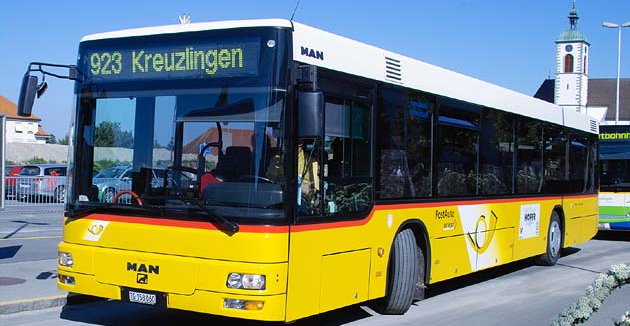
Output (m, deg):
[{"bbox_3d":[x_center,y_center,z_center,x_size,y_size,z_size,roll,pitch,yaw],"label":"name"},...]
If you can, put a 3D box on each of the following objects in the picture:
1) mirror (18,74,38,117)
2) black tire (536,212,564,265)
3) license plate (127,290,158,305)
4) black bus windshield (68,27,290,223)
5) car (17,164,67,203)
[{"bbox_3d":[-2.727,-0.632,7.316,0.120,0.385,0.200,11,-6,-32],"label":"mirror"},{"bbox_3d":[3.989,1.303,13.321,0.285,0.950,0.950,1,-1,33],"label":"black tire"},{"bbox_3d":[-1.487,1.171,6.662,0.305,0.084,0.020,1,-1,33],"label":"license plate"},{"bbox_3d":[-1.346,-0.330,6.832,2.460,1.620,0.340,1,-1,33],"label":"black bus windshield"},{"bbox_3d":[-9.660,0.800,30.840,1.760,1.460,4.380,1,-1,34],"label":"car"}]

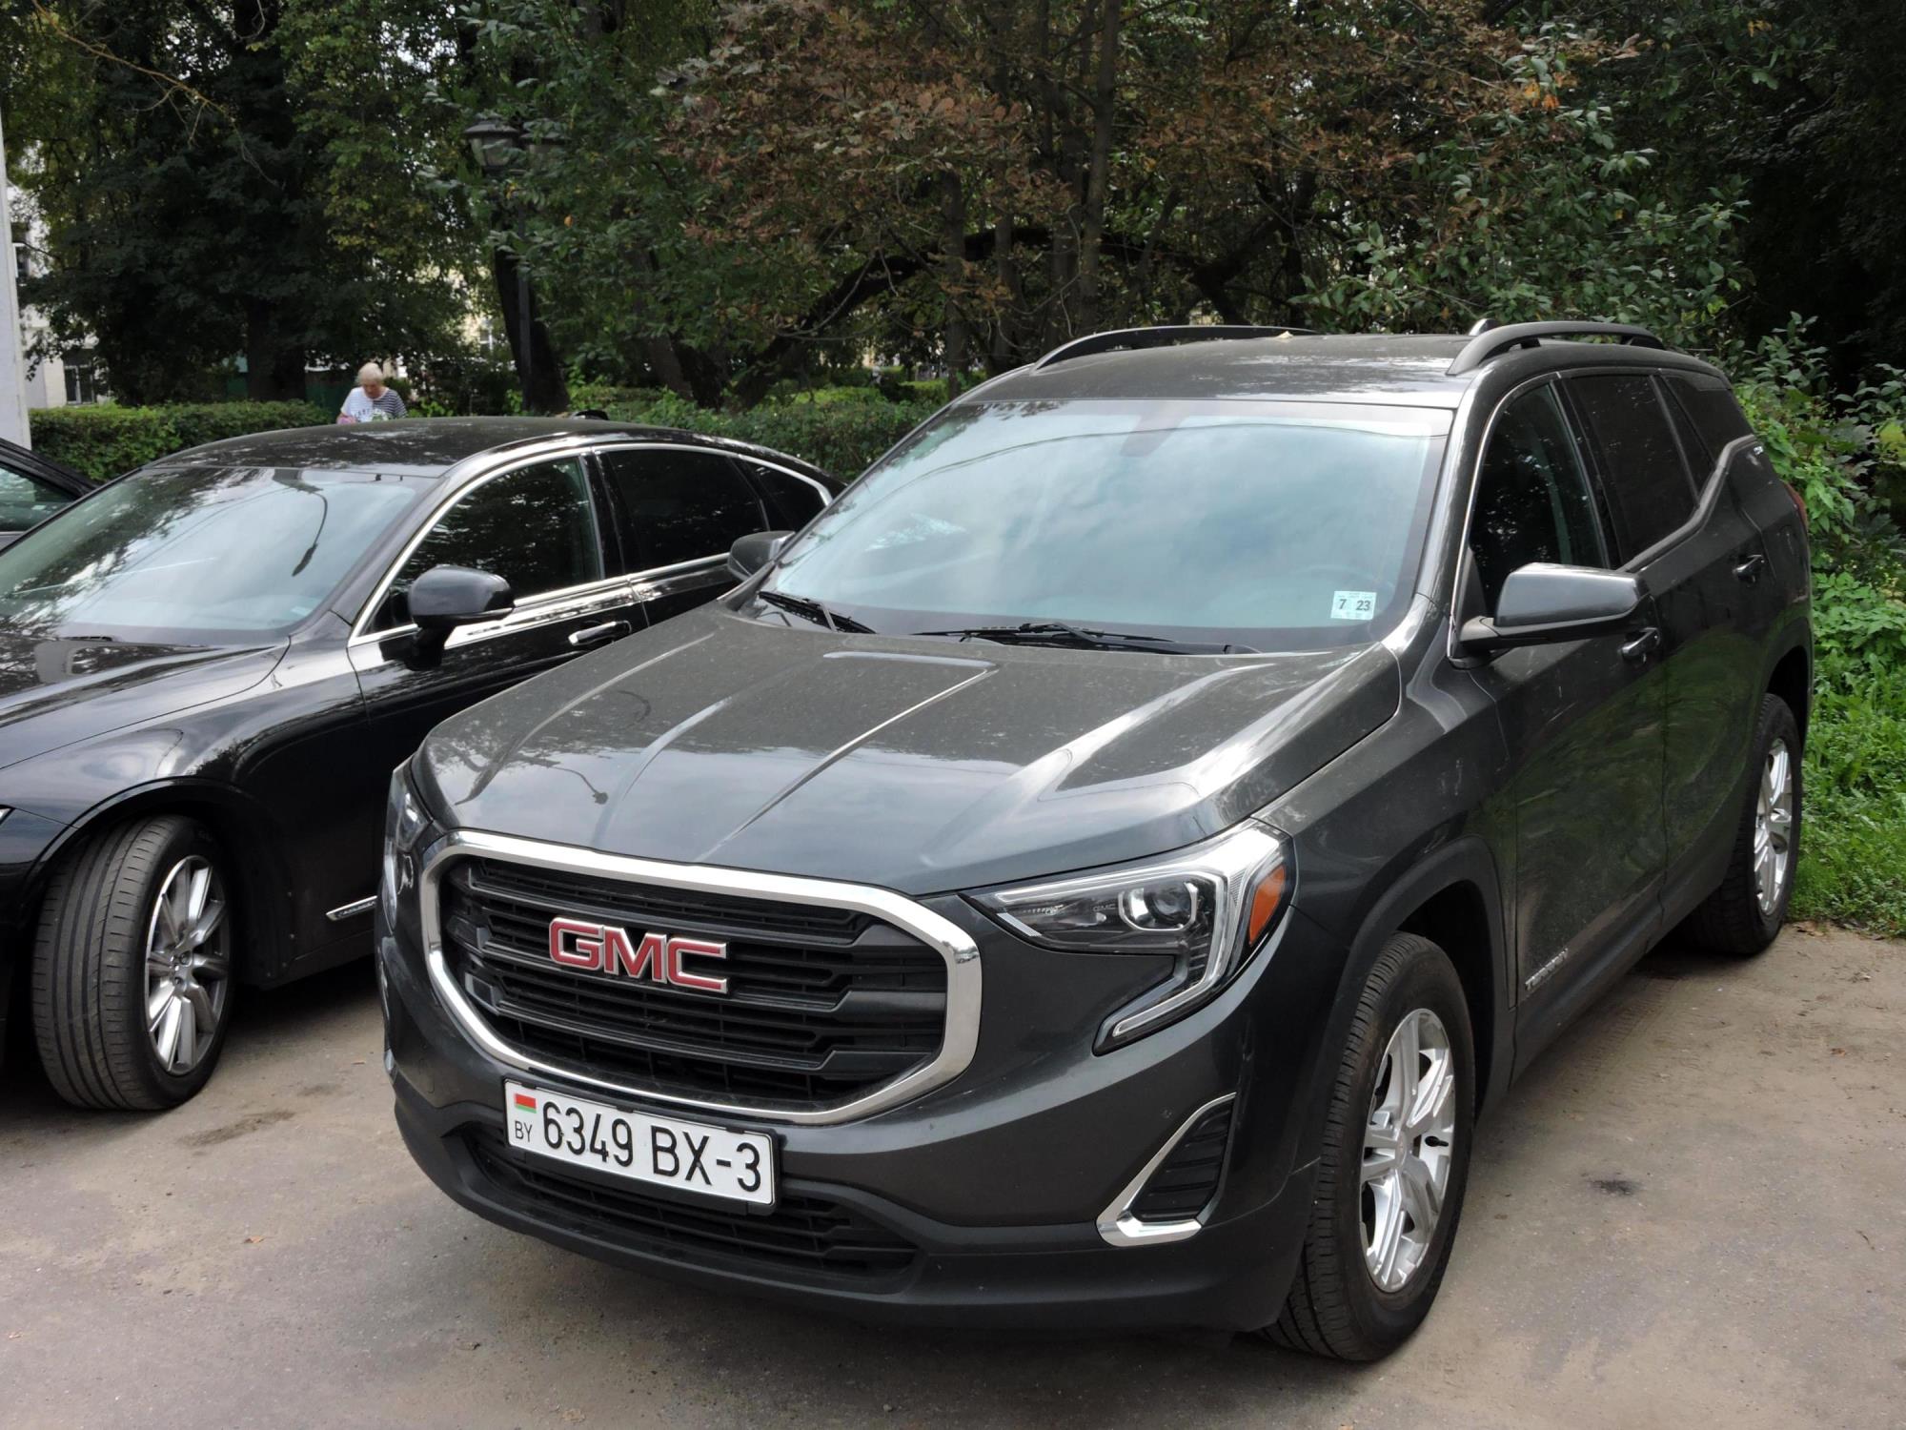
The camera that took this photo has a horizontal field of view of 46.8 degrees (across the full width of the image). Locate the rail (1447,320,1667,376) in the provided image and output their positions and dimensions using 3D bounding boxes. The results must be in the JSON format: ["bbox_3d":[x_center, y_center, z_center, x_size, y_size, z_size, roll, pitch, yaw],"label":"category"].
[{"bbox_3d":[1.498,-0.888,5.295,0.090,0.115,1.620,5,12,32],"label":"rail"}]

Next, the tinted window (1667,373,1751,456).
[{"bbox_3d":[2.014,-0.793,5.835,0.050,0.242,0.710,-21,-3,30],"label":"tinted window"}]

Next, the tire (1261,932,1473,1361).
[{"bbox_3d":[0.672,0.711,3.712,0.235,0.715,0.722,5,11,31],"label":"tire"}]

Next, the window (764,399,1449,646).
[{"bbox_3d":[0.278,-0.401,4.413,1.430,0.113,0.895,5,44,32],"label":"window"}]

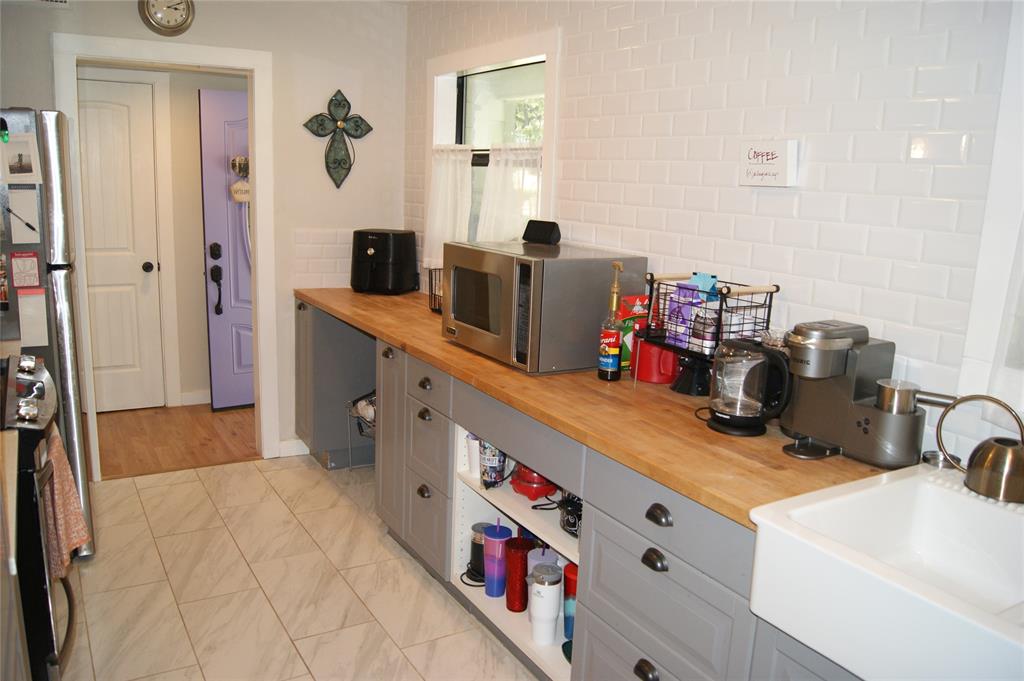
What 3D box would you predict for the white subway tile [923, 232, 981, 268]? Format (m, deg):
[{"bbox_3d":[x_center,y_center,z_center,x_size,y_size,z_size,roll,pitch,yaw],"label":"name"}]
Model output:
[{"bbox_3d":[1.050,-0.220,1.837,0.010,0.077,0.137,-6,15,-32],"label":"white subway tile"}]

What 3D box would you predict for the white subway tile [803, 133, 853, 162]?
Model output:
[{"bbox_3d":[0.867,-0.526,2.102,0.009,0.076,0.152,-7,15,-32],"label":"white subway tile"}]

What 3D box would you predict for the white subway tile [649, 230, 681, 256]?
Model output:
[{"bbox_3d":[0.522,-0.332,2.625,0.009,0.075,0.150,-5,14,-31],"label":"white subway tile"}]

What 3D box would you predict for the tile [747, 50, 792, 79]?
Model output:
[{"bbox_3d":[0.744,-0.793,2.219,0.009,0.076,0.150,-5,14,-32],"label":"tile"}]

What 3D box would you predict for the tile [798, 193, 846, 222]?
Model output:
[{"bbox_3d":[0.864,-0.372,2.136,0.009,0.076,0.152,-7,15,-32],"label":"tile"}]

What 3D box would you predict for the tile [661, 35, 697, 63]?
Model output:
[{"bbox_3d":[0.547,-0.943,2.512,0.009,0.076,0.150,-5,14,-32],"label":"tile"}]

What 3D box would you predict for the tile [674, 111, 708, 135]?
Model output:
[{"bbox_3d":[0.584,-0.703,2.509,0.010,0.077,0.151,-6,15,-32],"label":"tile"}]

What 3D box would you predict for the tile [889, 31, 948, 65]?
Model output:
[{"bbox_3d":[0.968,-0.693,1.830,0.010,0.076,0.152,-5,14,-32],"label":"tile"}]

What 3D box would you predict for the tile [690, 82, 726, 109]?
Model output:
[{"bbox_3d":[0.621,-0.771,2.424,0.010,0.076,0.152,-5,14,-32],"label":"tile"}]

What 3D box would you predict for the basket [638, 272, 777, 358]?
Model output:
[{"bbox_3d":[0.586,-0.088,2.292,0.235,0.205,0.330,-5,14,-32],"label":"basket"}]

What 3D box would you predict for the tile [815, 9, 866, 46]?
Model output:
[{"bbox_3d":[0.855,-0.815,1.997,0.009,0.075,0.150,-5,14,-31],"label":"tile"}]

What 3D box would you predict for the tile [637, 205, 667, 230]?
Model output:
[{"bbox_3d":[0.489,-0.427,2.705,0.010,0.079,0.153,-5,14,-32],"label":"tile"}]

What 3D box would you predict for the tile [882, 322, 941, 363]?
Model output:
[{"bbox_3d":[0.989,0.005,1.901,0.009,0.075,0.150,-5,14,-31],"label":"tile"}]

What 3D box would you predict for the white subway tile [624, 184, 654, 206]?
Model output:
[{"bbox_3d":[0.452,-0.519,2.740,0.010,0.076,0.152,-5,14,-32],"label":"white subway tile"}]

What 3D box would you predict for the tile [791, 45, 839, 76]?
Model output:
[{"bbox_3d":[0.829,-0.765,2.103,0.010,0.077,0.151,-6,15,-32],"label":"tile"}]

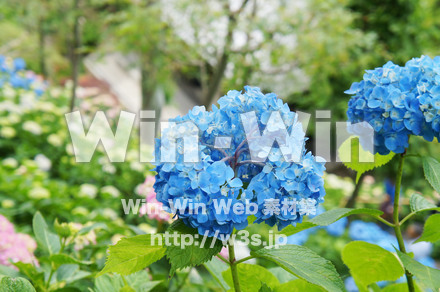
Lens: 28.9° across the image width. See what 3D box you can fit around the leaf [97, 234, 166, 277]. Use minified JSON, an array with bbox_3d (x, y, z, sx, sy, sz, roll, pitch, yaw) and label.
[{"bbox_3d":[-0.097,0.122,0.955,0.082,0.018,0.048,-22,45,0],"label":"leaf"}]

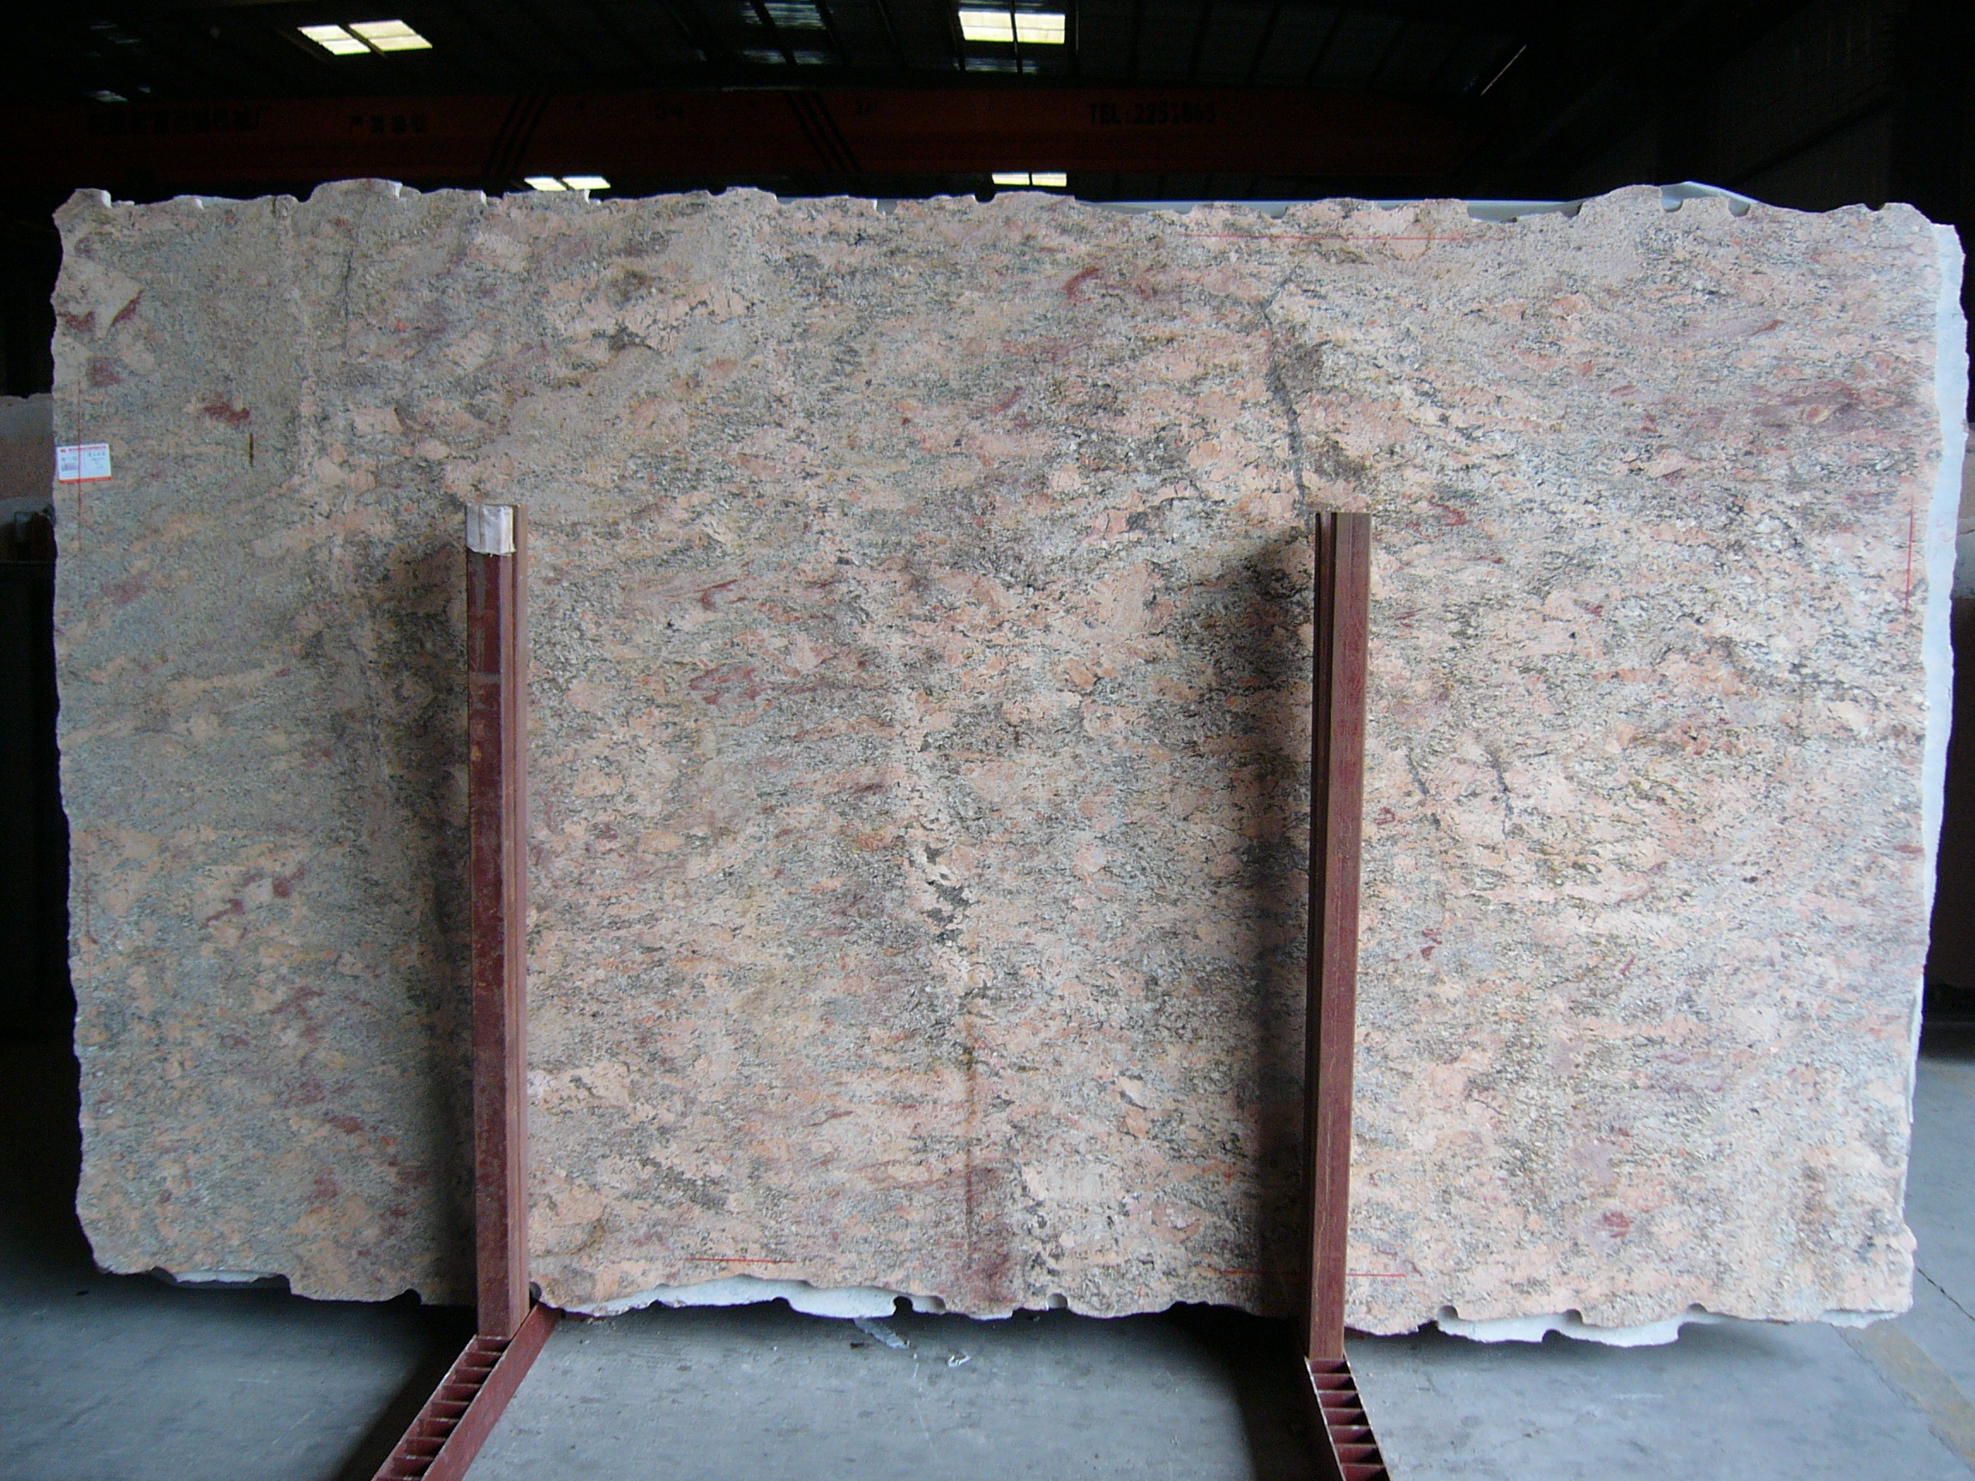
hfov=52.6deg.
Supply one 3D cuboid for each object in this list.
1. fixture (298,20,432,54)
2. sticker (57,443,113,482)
[{"bbox_3d":[-8.721,-9.861,28.000,1.470,0.100,1.550,1,5,2],"label":"fixture"},{"bbox_3d":[-1.537,-0.471,3.400,0.088,0.062,0.002,-4,4,3],"label":"sticker"}]

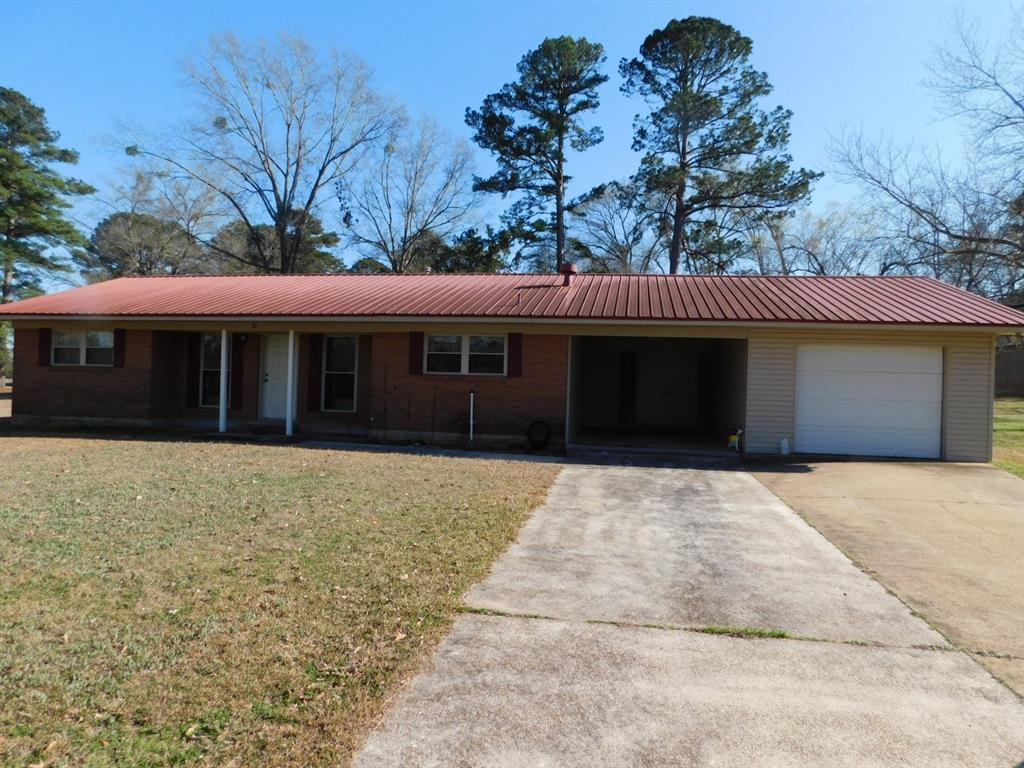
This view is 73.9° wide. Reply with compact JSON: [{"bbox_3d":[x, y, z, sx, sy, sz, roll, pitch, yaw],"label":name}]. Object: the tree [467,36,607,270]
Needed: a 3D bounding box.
[{"bbox_3d":[1.314,-9.735,40.046,7.984,21.384,7.584,2,1,1],"label":"tree"}]

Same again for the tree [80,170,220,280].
[{"bbox_3d":[-25.089,-7.372,47.043,9.381,14.751,8.912,2,1,-28],"label":"tree"}]

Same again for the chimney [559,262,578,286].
[{"bbox_3d":[1.365,-2.643,16.500,0.420,0.560,0.400,2,1,10],"label":"chimney"}]

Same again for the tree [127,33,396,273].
[{"bbox_3d":[-12.249,-8.226,33.036,12.702,17.641,11.432,2,1,-21],"label":"tree"}]

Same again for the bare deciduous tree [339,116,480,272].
[{"bbox_3d":[-6.146,-7.507,40.044,8.098,16.438,7.693,2,1,-9],"label":"bare deciduous tree"}]

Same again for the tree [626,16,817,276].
[{"bbox_3d":[11.162,-9.332,37.044,10.444,21.301,9.400,2,1,16],"label":"tree"}]

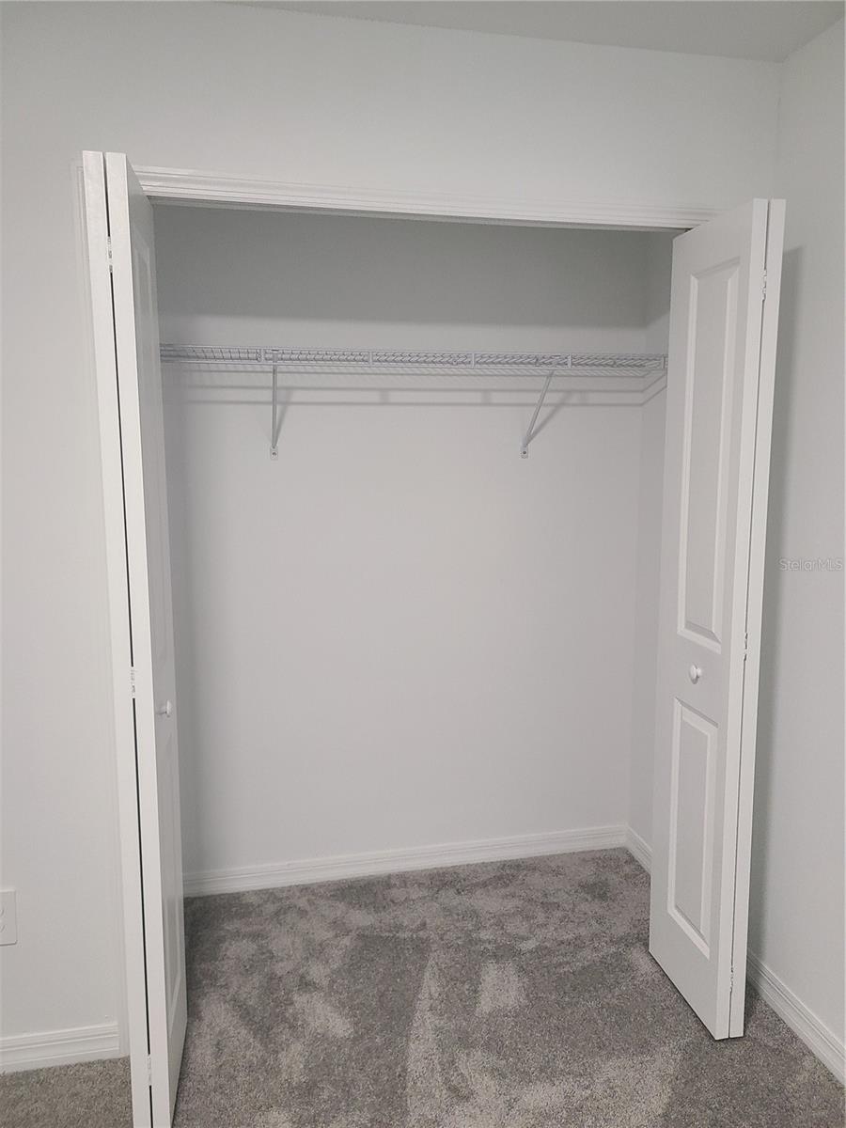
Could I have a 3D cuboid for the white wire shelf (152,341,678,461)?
[{"bbox_3d":[-0.051,-0.487,2.639,1.746,0.318,0.308,-2,8,-12],"label":"white wire shelf"}]

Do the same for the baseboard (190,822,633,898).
[{"bbox_3d":[-0.079,1.046,2.994,1.746,0.088,0.015,-2,8,-12],"label":"baseboard"}]

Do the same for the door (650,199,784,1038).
[{"bbox_3d":[0.730,0.171,2.179,0.085,2.007,0.377,-2,8,-10],"label":"door"}]

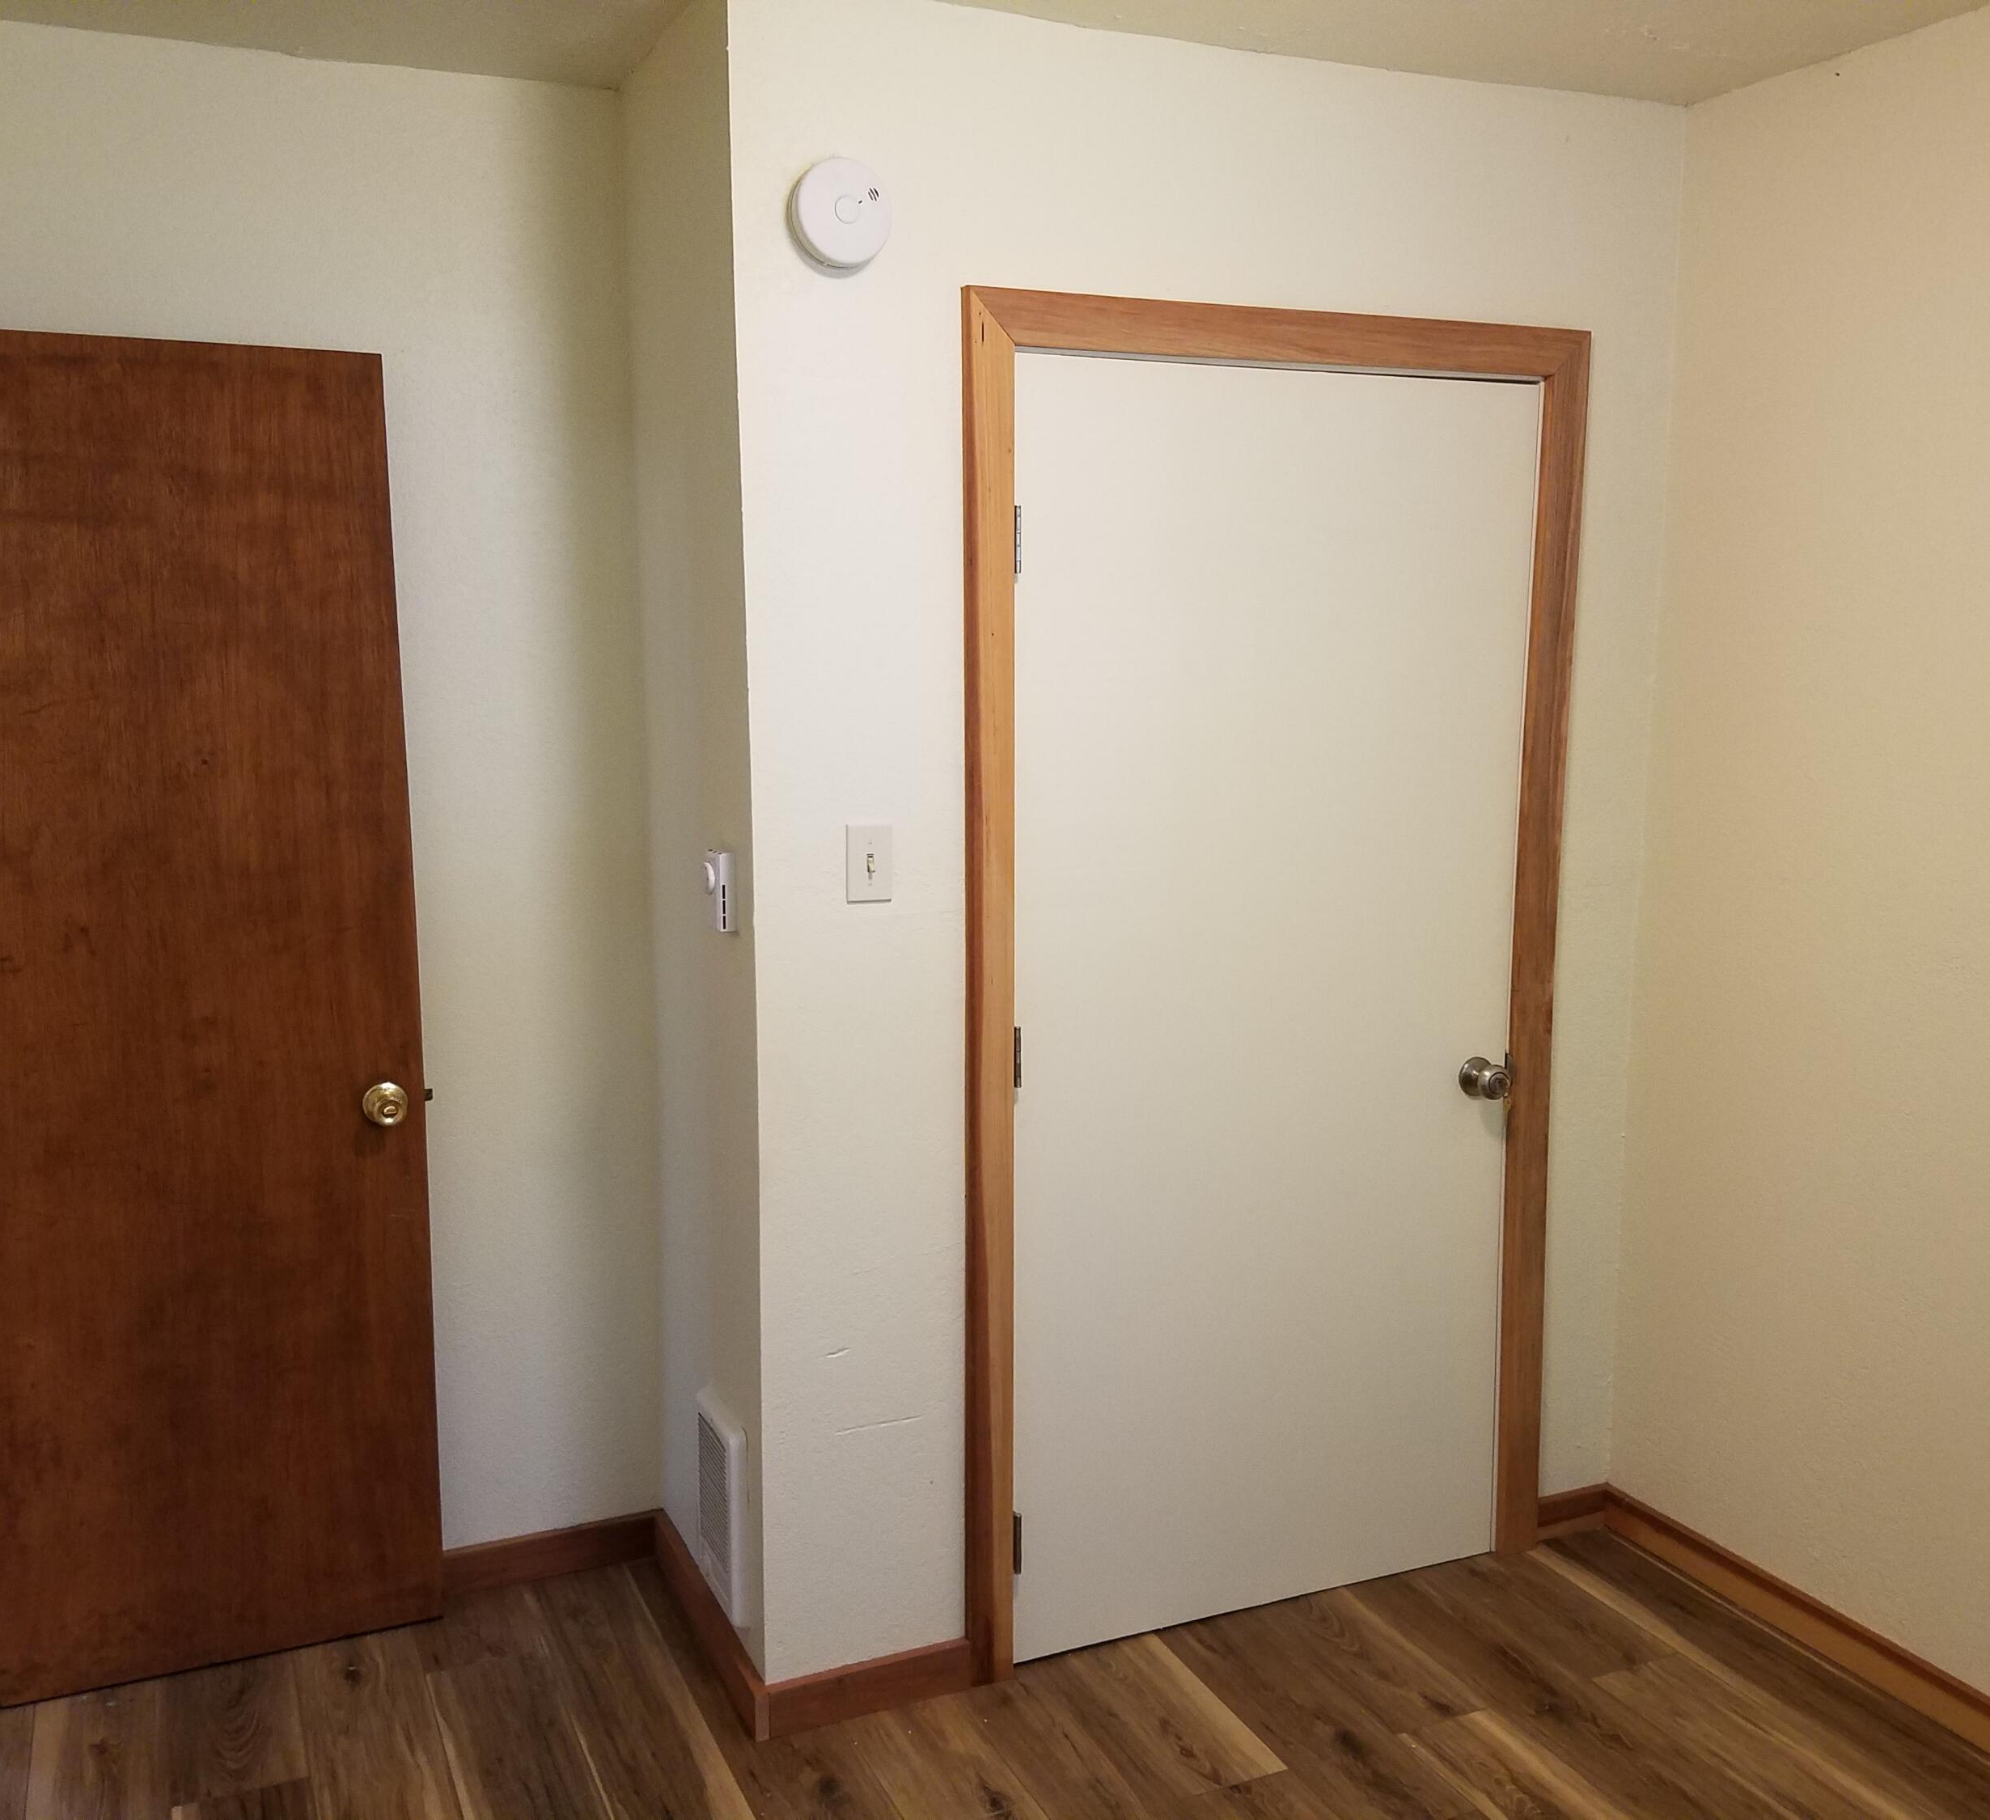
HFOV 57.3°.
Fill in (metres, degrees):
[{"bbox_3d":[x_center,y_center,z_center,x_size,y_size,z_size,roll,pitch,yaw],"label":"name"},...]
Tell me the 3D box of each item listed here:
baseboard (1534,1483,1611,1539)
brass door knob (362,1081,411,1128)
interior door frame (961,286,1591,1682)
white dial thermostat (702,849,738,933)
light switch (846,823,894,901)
[{"bbox_3d":[1.062,1.111,3.358,0.168,0.073,0.016,-4,9,-24],"label":"baseboard"},{"bbox_3d":[-0.956,0.310,2.861,0.067,0.067,0.058,-3,9,-21],"label":"brass door knob"},{"bbox_3d":[0.472,0.137,2.941,1.121,2.122,0.022,-4,9,-24],"label":"interior door frame"},{"bbox_3d":[-0.406,-0.029,2.667,0.038,0.115,0.070,-4,9,-24],"label":"white dial thermostat"},{"bbox_3d":[-0.177,-0.064,2.619,0.070,0.115,0.016,-4,9,-24],"label":"light switch"}]

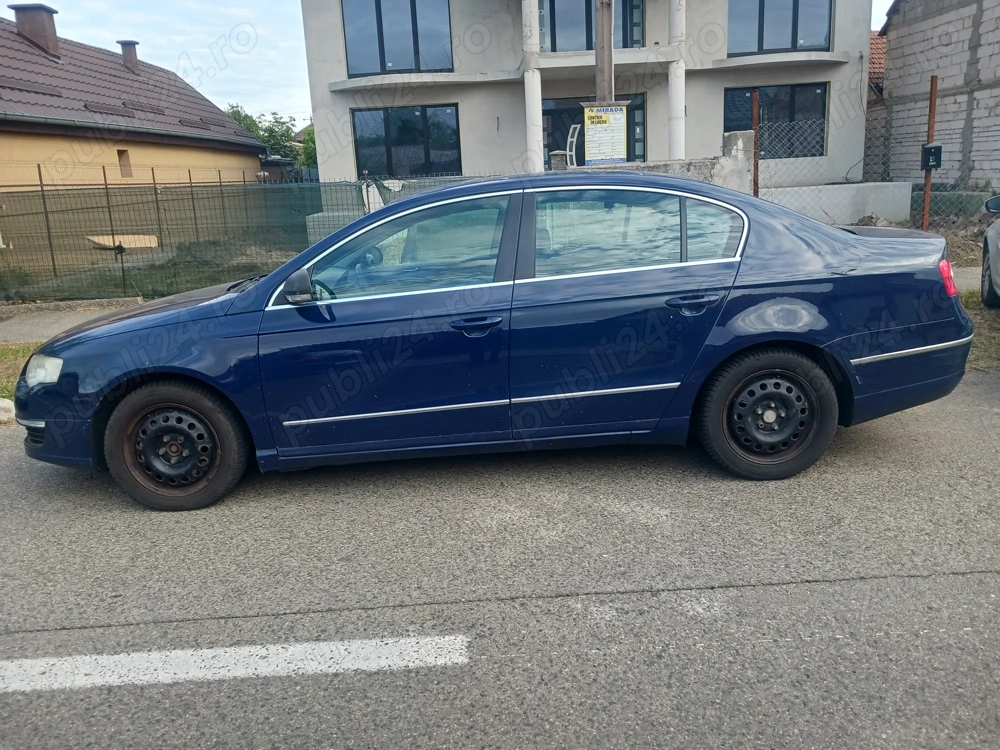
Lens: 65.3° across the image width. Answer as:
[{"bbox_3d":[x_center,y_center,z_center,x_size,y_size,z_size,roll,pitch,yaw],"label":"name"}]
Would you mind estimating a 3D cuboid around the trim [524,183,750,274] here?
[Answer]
[{"bbox_3d":[0.594,-0.654,3.469,1.020,0.410,0.080,-3,-14,0],"label":"trim"}]

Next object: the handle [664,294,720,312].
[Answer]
[{"bbox_3d":[0.831,-0.310,3.381,0.240,0.080,0.055,-5,12,0],"label":"handle"}]

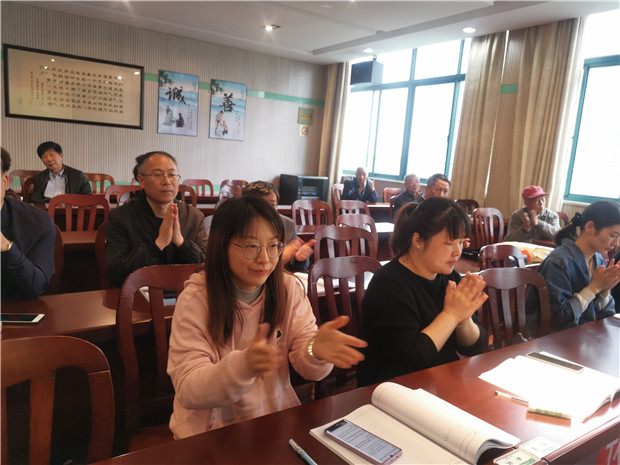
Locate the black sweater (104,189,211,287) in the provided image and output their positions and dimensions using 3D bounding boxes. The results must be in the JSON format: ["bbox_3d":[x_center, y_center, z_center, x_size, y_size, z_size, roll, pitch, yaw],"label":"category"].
[{"bbox_3d":[-0.731,0.129,2.361,0.510,0.640,0.410,-2,11,-35],"label":"black sweater"}]

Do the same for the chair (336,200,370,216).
[{"bbox_3d":[0.558,0.191,4.749,0.450,0.955,0.520,-2,11,-35],"label":"chair"}]

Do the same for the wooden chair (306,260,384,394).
[{"bbox_3d":[0.270,0.610,1.977,0.460,0.950,0.520,-2,11,-35],"label":"wooden chair"}]

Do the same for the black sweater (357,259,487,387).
[{"bbox_3d":[0.436,0.405,1.866,0.480,0.550,0.420,-4,12,-42],"label":"black sweater"}]

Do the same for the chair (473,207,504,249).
[{"bbox_3d":[2.025,0.256,4.991,0.450,0.955,0.520,-2,11,-35],"label":"chair"}]

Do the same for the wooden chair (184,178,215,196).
[{"bbox_3d":[-1.363,-0.188,6.284,0.450,0.970,0.520,-2,11,-34],"label":"wooden chair"}]

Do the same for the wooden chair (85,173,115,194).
[{"bbox_3d":[-2.564,-0.231,5.918,0.450,0.955,0.520,-2,11,-35],"label":"wooden chair"}]

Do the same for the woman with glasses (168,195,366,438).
[{"bbox_3d":[-0.167,0.524,1.341,0.500,1.250,0.800,-2,11,-37],"label":"woman with glasses"}]

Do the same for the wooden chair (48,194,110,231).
[{"bbox_3d":[-1.647,0.224,3.575,0.450,0.955,0.520,-2,11,-35],"label":"wooden chair"}]

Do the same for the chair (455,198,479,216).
[{"bbox_3d":[2.115,0.098,6.016,0.450,0.955,0.520,-2,11,-35],"label":"chair"}]

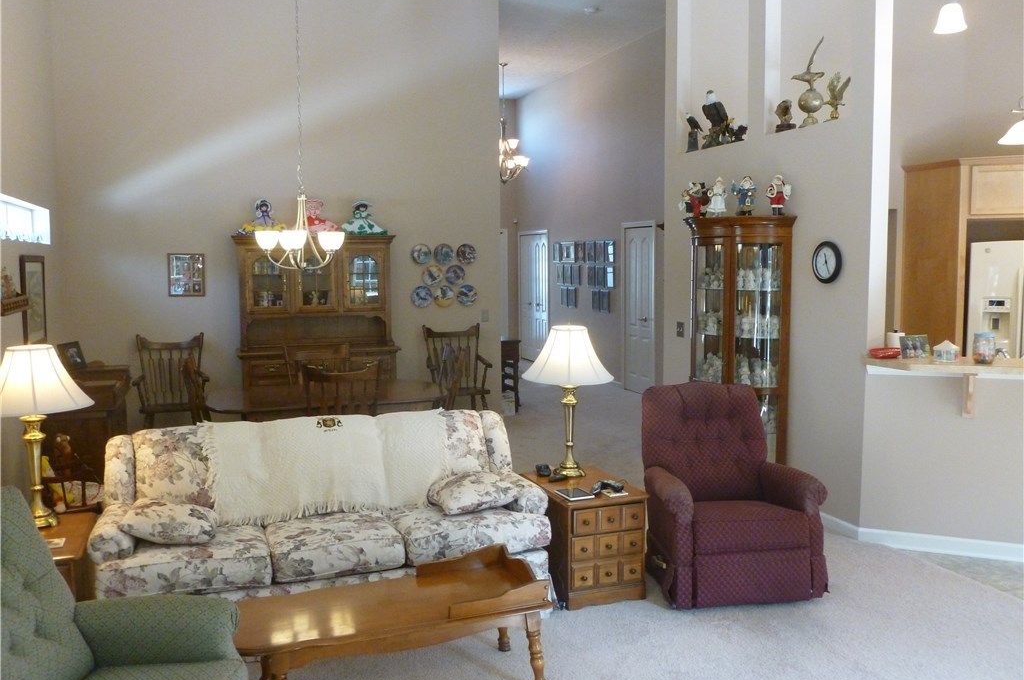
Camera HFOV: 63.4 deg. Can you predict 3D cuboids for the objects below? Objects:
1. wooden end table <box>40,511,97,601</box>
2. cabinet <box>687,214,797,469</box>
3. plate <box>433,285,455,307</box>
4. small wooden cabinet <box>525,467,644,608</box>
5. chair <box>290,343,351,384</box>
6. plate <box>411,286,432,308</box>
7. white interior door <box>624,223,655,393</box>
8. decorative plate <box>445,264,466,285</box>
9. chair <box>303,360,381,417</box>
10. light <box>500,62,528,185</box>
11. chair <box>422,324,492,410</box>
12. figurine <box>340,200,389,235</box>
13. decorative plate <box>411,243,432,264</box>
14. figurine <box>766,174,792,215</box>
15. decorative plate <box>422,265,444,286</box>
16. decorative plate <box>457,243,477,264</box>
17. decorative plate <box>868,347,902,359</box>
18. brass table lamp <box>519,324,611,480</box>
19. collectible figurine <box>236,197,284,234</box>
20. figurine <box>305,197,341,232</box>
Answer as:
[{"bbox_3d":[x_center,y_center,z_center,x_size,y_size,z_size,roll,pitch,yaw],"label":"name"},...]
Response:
[{"bbox_3d":[-1.982,1.083,3.483,0.420,0.497,0.620,-2,6,-19],"label":"wooden end table"},{"bbox_3d":[1.498,0.148,5.601,0.410,1.910,0.680,-3,6,-20],"label":"cabinet"},{"bbox_3d":[-0.675,-0.435,8.181,0.210,0.210,0.025,-3,6,-20],"label":"plate"},{"bbox_3d":[0.364,0.991,4.284,0.420,0.497,0.620,-2,6,-19],"label":"small wooden cabinet"},{"bbox_3d":[-1.385,0.566,6.115,0.490,1.050,0.550,-3,6,-20],"label":"chair"},{"bbox_3d":[-0.891,-0.418,8.154,0.210,0.210,0.025,-2,6,-19],"label":"plate"},{"bbox_3d":[1.555,-0.357,10.138,0.050,2.040,0.720,-3,6,-20],"label":"white interior door"},{"bbox_3d":[-0.563,-0.647,8.251,0.200,0.200,0.025,-2,6,-19],"label":"decorative plate"},{"bbox_3d":[-1.160,0.645,5.515,0.500,1.060,0.540,-3,6,-20],"label":"chair"},{"bbox_3d":[-0.109,-2.990,11.475,0.720,1.640,0.720,0,5,0],"label":"light"},{"bbox_3d":[-0.509,0.375,7.928,0.620,1.060,0.580,-3,6,-20],"label":"chair"},{"bbox_3d":[-1.375,-1.139,7.721,0.410,0.300,0.260,-3,6,-23],"label":"figurine"},{"bbox_3d":[-0.881,-0.836,8.079,0.200,0.200,0.025,-3,6,-20],"label":"decorative plate"},{"bbox_3d":[1.702,-0.925,5.289,0.165,0.260,0.130,0,5,9],"label":"figurine"},{"bbox_3d":[-0.773,-0.633,8.125,0.210,0.210,0.025,-3,6,-20],"label":"decorative plate"},{"bbox_3d":[-0.454,-0.859,8.271,0.205,0.205,0.025,-2,6,-19],"label":"decorative plate"},{"bbox_3d":[2.173,0.081,4.804,0.215,0.045,0.200,2,6,23],"label":"decorative plate"},{"bbox_3d":[0.301,0.323,4.458,0.490,0.810,0.490,0,6,0],"label":"brass table lamp"},{"bbox_3d":[-2.218,-1.094,7.334,0.453,0.355,0.140,-3,6,-20],"label":"collectible figurine"},{"bbox_3d":[-1.761,-1.116,7.500,0.438,0.343,0.140,-3,6,-20],"label":"figurine"}]

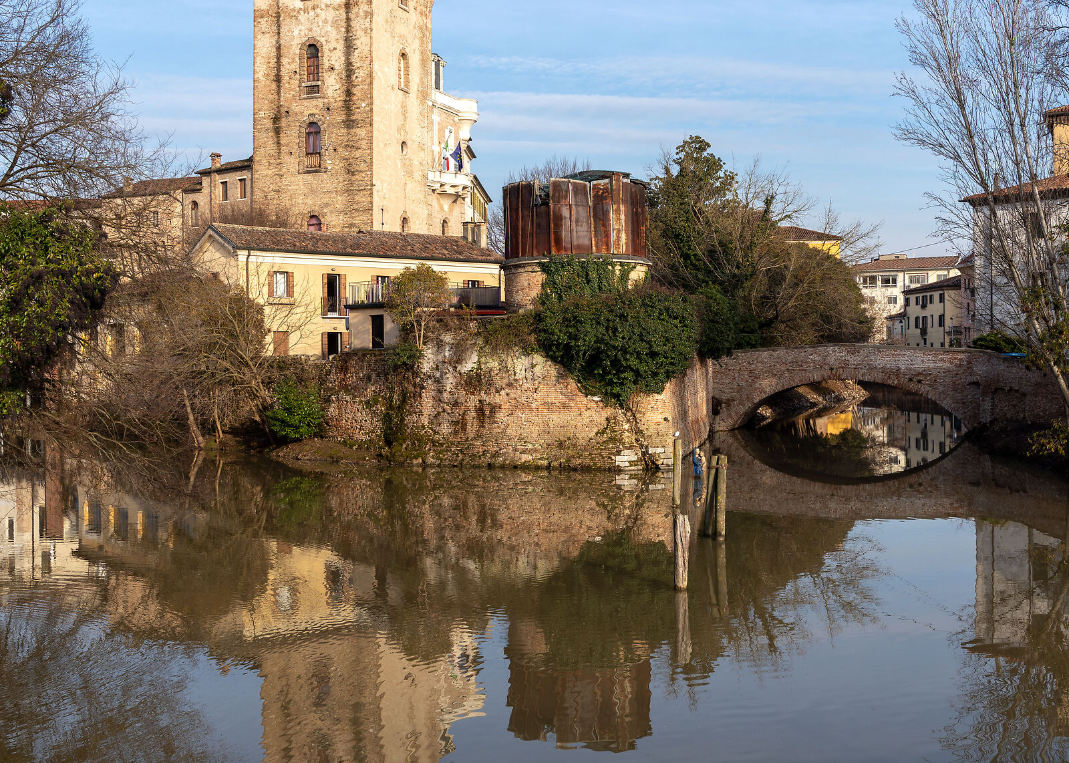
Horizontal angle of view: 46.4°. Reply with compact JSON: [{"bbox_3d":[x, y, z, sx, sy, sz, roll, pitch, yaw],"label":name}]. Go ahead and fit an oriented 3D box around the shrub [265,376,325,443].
[{"bbox_3d":[-9.979,1.123,52.000,2.400,2.800,2.200,-1,1,0],"label":"shrub"}]

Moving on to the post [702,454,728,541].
[{"bbox_3d":[3.993,2.556,27.500,0.500,1.900,0.380,-1,1,0],"label":"post"}]

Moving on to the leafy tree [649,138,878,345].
[{"bbox_3d":[13.330,-7.466,72.500,12.500,13.000,10.000,-1,1,0],"label":"leafy tree"}]

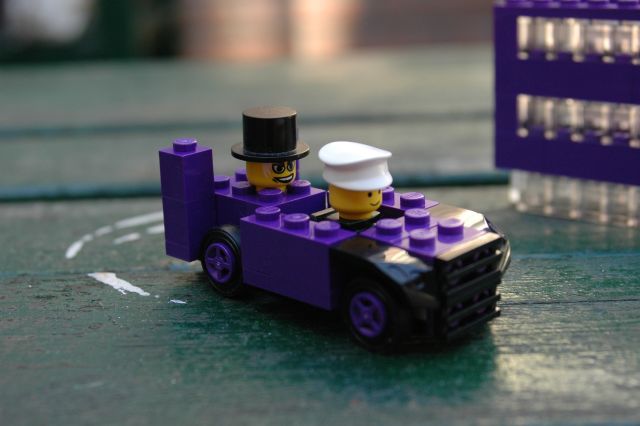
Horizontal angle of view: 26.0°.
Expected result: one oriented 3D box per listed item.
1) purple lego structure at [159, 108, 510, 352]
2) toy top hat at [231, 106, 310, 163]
[{"bbox_3d":[0.002,0.003,0.273,0.074,0.029,0.033,14,24,43],"label":"purple lego structure"},{"bbox_3d":[-0.010,-0.016,0.279,0.016,0.008,0.016,-2,17,1],"label":"toy top hat"}]

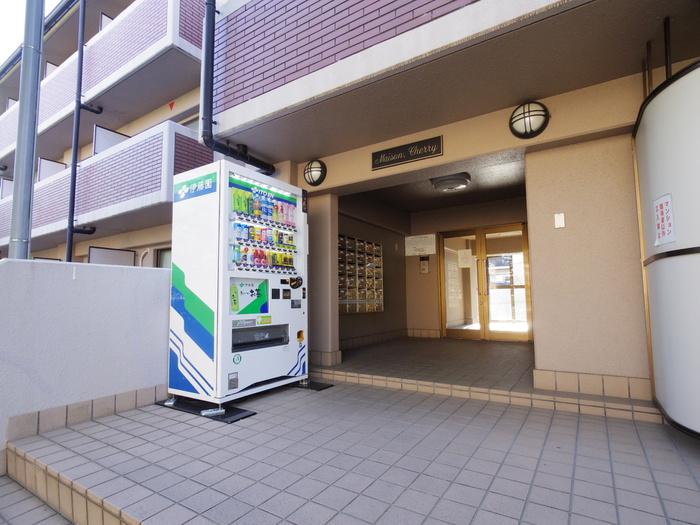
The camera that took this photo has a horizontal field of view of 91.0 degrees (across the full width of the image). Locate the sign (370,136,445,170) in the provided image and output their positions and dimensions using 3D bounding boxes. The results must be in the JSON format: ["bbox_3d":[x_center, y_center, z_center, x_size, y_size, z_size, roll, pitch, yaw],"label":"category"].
[{"bbox_3d":[0.523,-1.022,3.237,0.710,0.180,0.025,-4,-6,31],"label":"sign"}]

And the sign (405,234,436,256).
[{"bbox_3d":[1.224,-0.295,5.985,0.540,0.340,0.020,-4,-6,31],"label":"sign"}]

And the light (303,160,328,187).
[{"bbox_3d":[-0.390,-0.979,3.742,0.280,0.280,0.105,-4,-6,31],"label":"light"}]

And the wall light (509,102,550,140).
[{"bbox_3d":[1.393,-1.117,2.672,0.280,0.280,0.105,-4,-6,31],"label":"wall light"}]

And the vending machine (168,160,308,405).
[{"bbox_3d":[-0.966,0.185,3.169,0.650,1.860,1.020,-4,-6,31],"label":"vending machine"}]

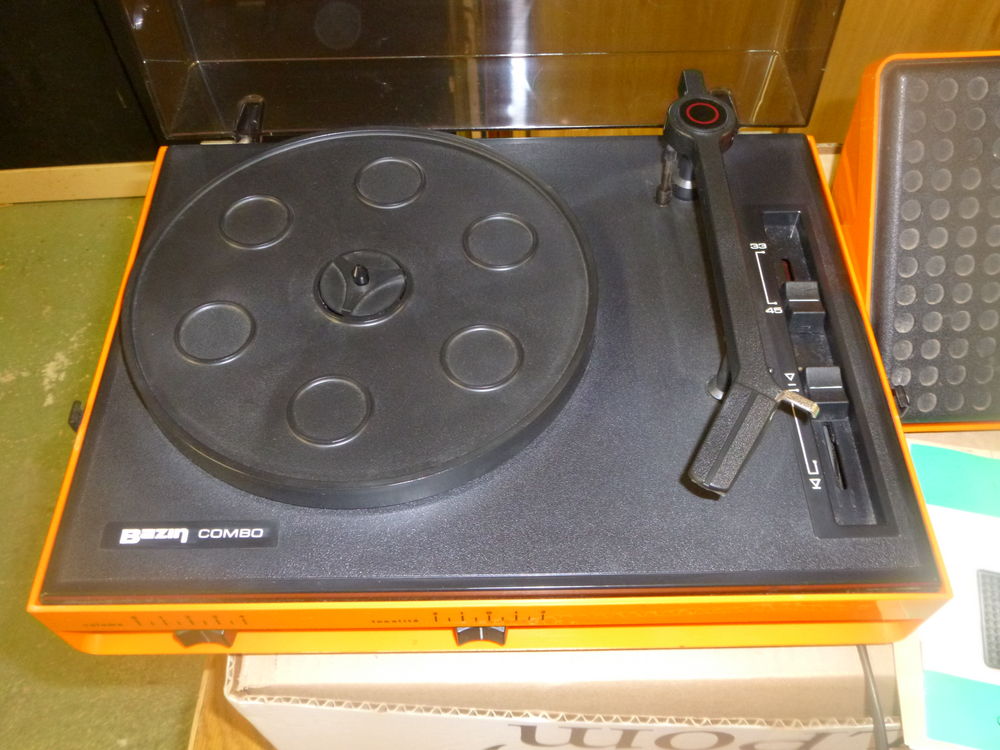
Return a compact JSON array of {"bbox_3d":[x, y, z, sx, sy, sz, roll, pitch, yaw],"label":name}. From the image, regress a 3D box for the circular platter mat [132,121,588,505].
[{"bbox_3d":[-0.063,-0.037,0.414,0.213,0.015,0.213,0,55,0],"label":"circular platter mat"}]

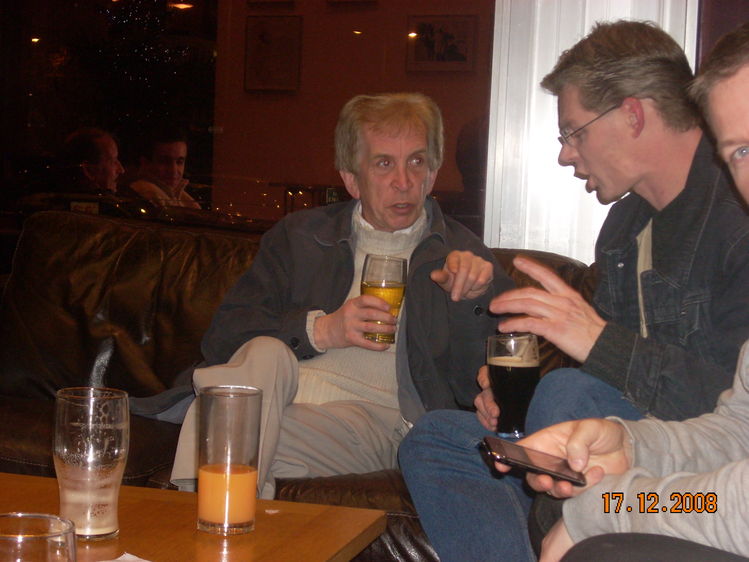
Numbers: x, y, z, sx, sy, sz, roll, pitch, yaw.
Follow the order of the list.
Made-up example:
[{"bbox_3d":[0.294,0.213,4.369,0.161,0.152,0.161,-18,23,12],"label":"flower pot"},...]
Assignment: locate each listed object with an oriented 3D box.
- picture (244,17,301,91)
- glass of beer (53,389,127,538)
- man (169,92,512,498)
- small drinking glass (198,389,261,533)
[{"bbox_3d":[-0.485,-1.092,8.000,0.285,0.355,0.030,4,6,20],"label":"picture"},{"bbox_3d":[-0.309,0.199,1.823,0.082,0.156,0.082,2,6,0],"label":"glass of beer"},{"bbox_3d":[-0.037,0.219,2.774,0.620,1.070,0.820,3,6,13],"label":"man"},{"bbox_3d":[-0.162,0.200,1.868,0.069,0.156,0.069,2,6,0],"label":"small drinking glass"}]

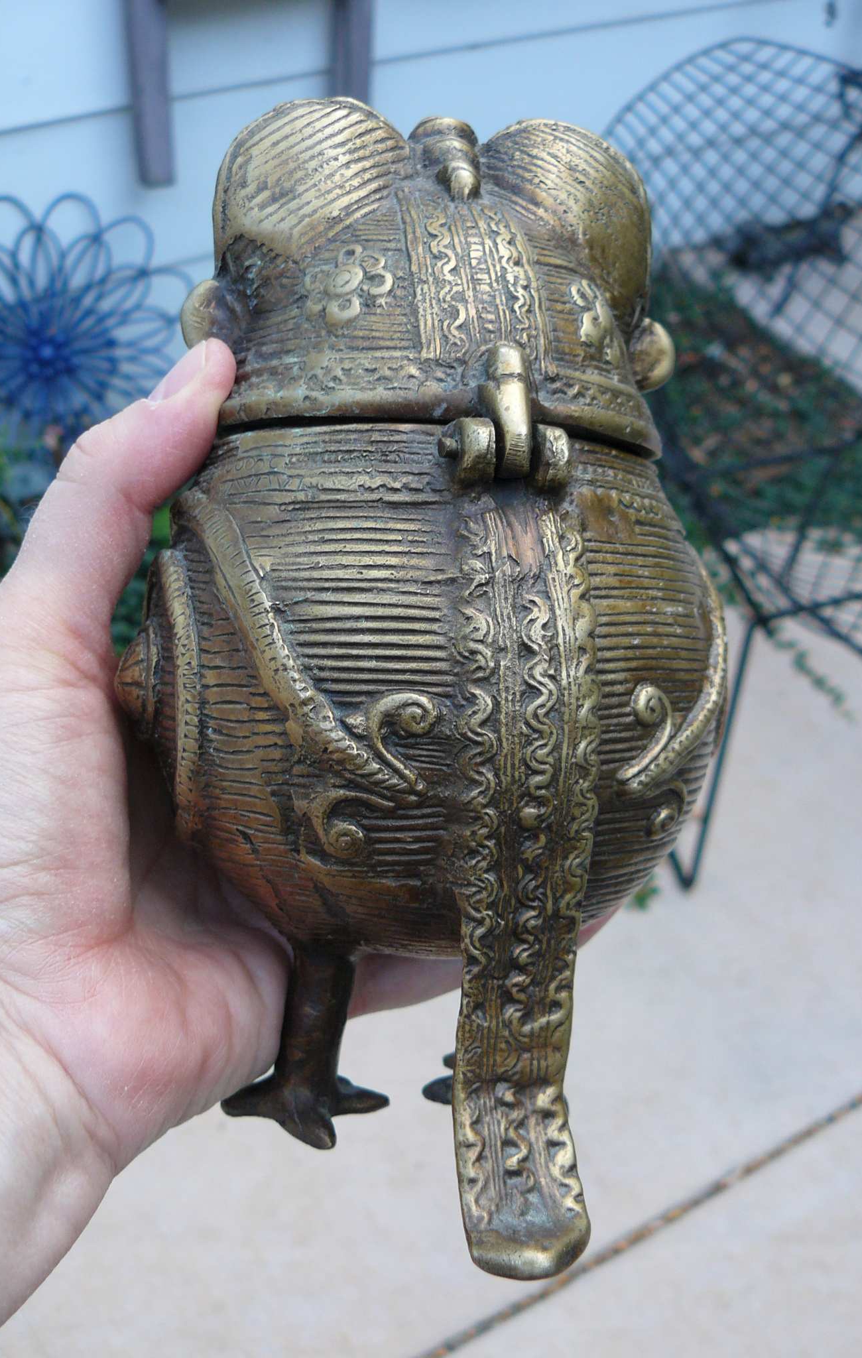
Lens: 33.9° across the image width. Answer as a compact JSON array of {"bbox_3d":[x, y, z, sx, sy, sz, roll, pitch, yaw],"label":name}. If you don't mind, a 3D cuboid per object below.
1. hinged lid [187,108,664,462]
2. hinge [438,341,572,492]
[{"bbox_3d":[0.003,-0.080,0.279,0.101,0.068,0.097,1,5,-17],"label":"hinged lid"},{"bbox_3d":[0.012,-0.044,0.237,0.021,0.024,0.014,3,3,-17],"label":"hinge"}]

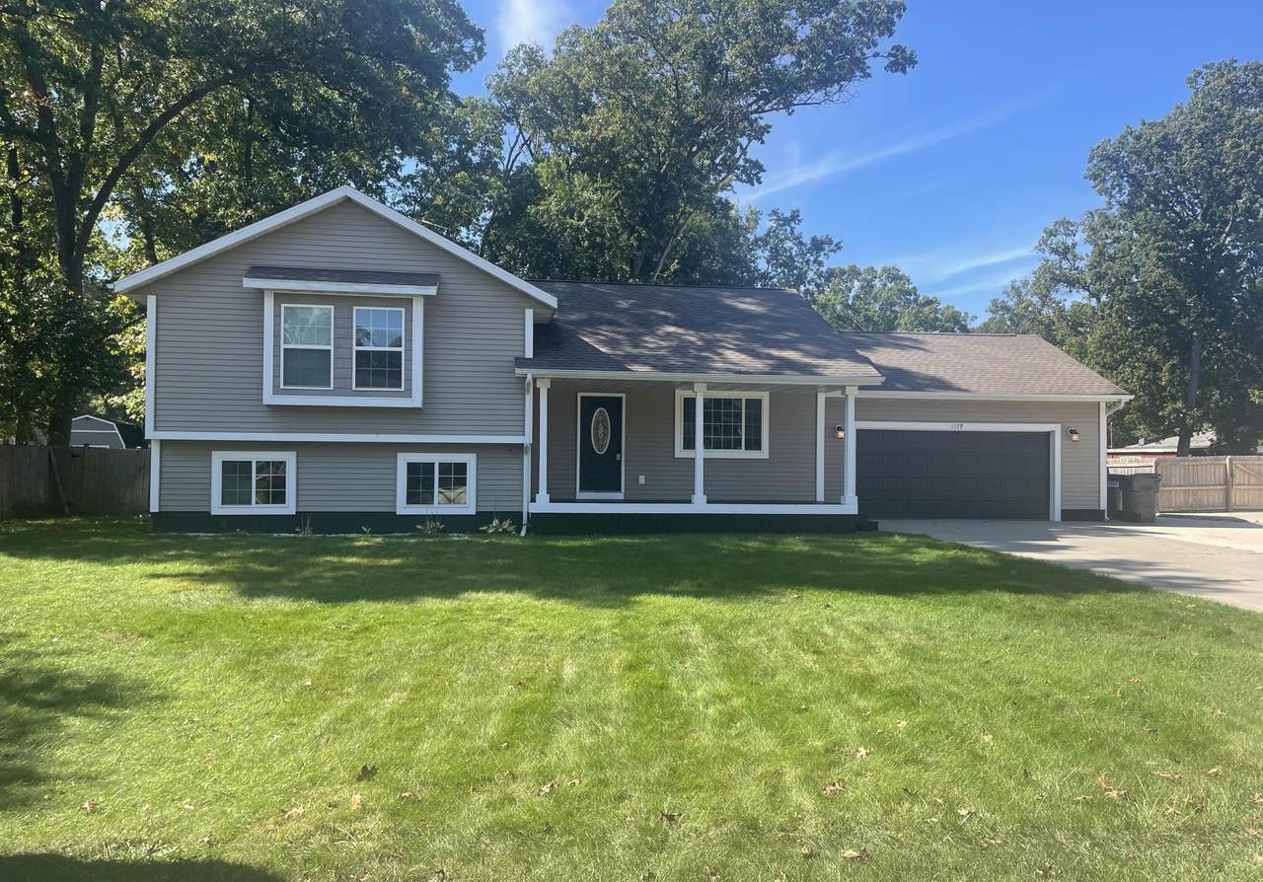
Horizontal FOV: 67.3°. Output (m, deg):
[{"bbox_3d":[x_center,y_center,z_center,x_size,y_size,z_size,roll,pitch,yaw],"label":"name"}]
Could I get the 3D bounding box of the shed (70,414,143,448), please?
[{"bbox_3d":[-22.498,0.519,40.394,3.100,3.030,3.500,1,-1,-10],"label":"shed"}]

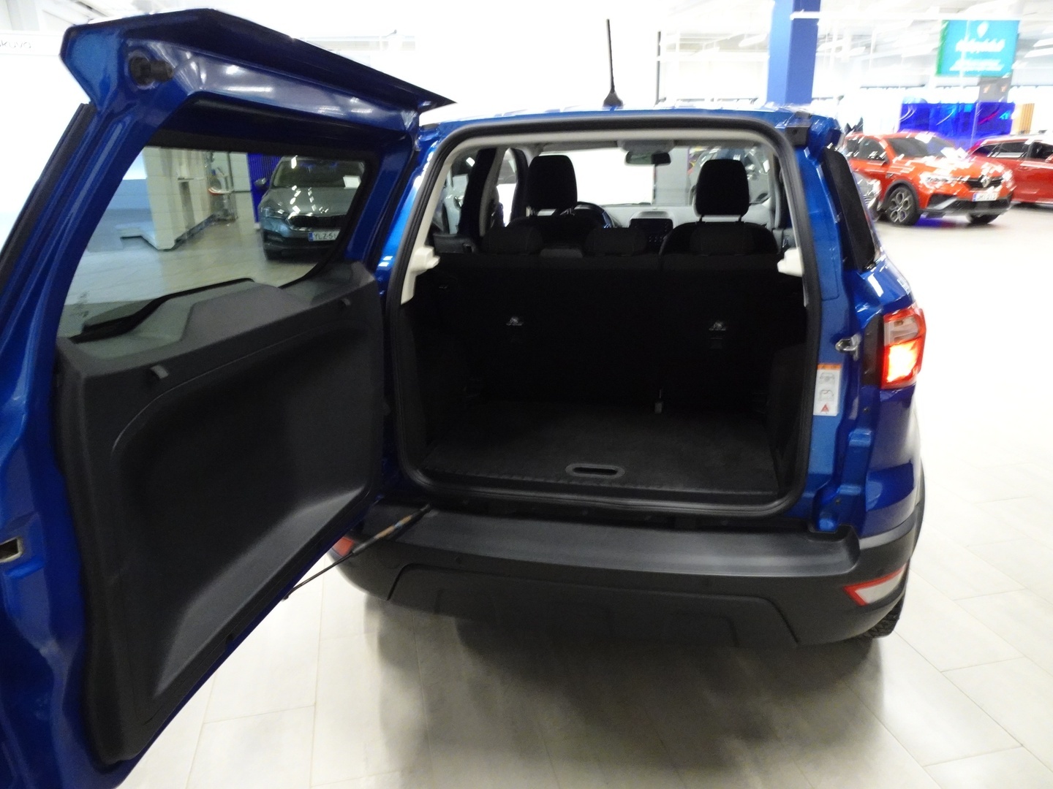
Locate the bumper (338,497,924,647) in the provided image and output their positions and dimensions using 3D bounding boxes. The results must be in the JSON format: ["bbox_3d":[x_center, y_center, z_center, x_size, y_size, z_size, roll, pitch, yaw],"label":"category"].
[{"bbox_3d":[0.166,0.414,1.961,1.737,0.278,0.434,3,18,12],"label":"bumper"}]

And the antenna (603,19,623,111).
[{"bbox_3d":[0.228,-0.889,1.985,0.057,0.202,0.172,3,18,12],"label":"antenna"}]

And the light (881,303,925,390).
[{"bbox_3d":[0.877,-0.108,1.686,0.136,0.194,0.182,3,18,12],"label":"light"}]

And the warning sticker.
[{"bbox_3d":[0.701,-0.012,1.701,0.052,0.126,0.005,3,18,12],"label":"warning sticker"}]

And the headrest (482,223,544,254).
[{"bbox_3d":[-0.043,-0.507,2.472,0.220,0.138,0.121,3,18,12],"label":"headrest"}]

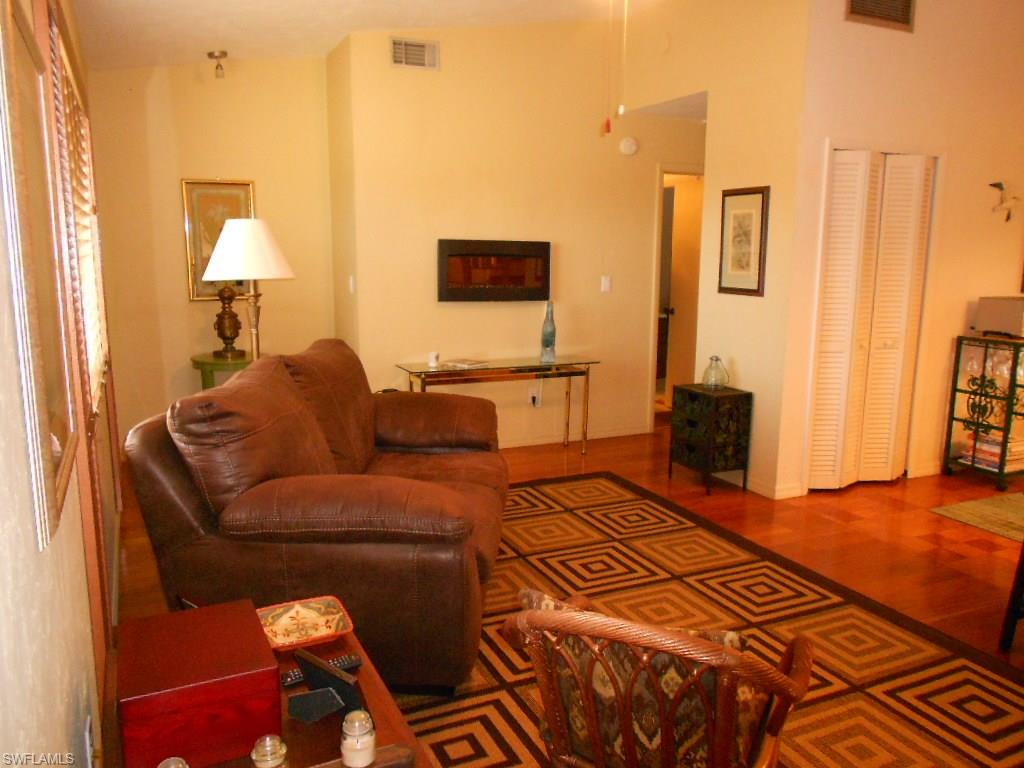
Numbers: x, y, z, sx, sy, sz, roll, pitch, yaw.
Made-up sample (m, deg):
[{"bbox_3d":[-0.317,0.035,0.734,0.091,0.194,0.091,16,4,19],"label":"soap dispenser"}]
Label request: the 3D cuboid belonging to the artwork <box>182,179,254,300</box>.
[{"bbox_3d":[-2.064,-1.017,5.477,0.470,0.845,0.030,-4,10,-23],"label":"artwork"}]

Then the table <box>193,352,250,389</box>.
[{"bbox_3d":[-1.951,0.167,5.364,0.540,0.710,0.540,-4,10,-23],"label":"table"}]

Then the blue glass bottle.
[{"bbox_3d":[0.268,-0.378,5.589,0.105,0.410,0.105,-4,10,-23],"label":"blue glass bottle"}]

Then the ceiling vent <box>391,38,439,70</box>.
[{"bbox_3d":[-0.624,-2.151,5.010,0.343,0.183,0.025,-4,10,-23],"label":"ceiling vent"}]

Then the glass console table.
[{"bbox_3d":[-0.071,0.186,5.451,1.400,0.670,0.340,-4,10,-23],"label":"glass console table"}]

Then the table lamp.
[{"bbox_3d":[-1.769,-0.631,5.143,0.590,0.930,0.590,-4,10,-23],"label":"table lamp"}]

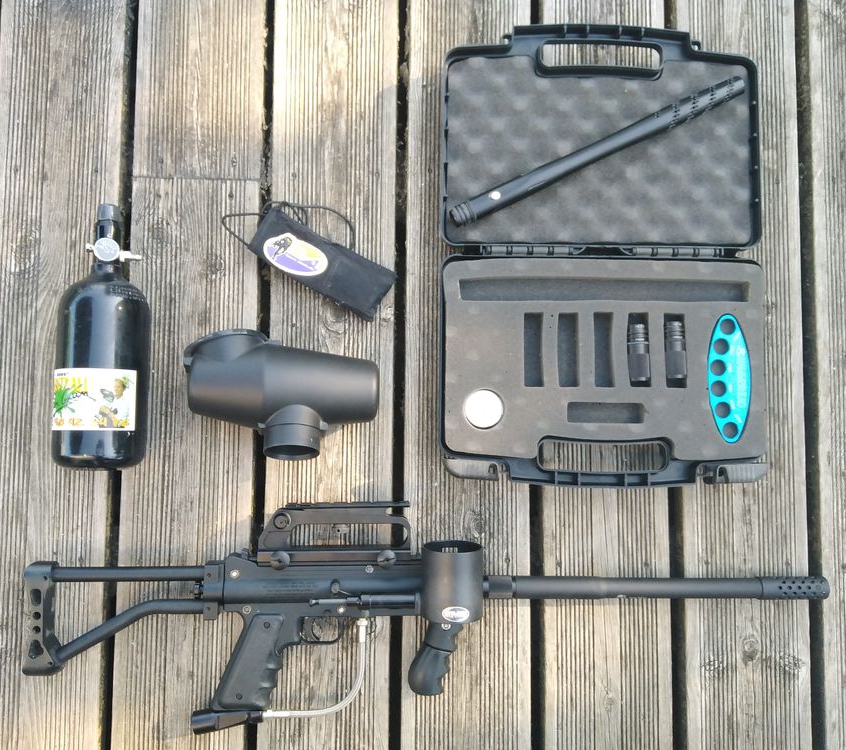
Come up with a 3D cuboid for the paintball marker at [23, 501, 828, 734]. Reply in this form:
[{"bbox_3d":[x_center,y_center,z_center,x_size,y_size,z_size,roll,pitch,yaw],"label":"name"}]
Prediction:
[{"bbox_3d":[0.011,0.253,0.781,0.842,0.078,0.236,1,86,-1],"label":"paintball marker"}]

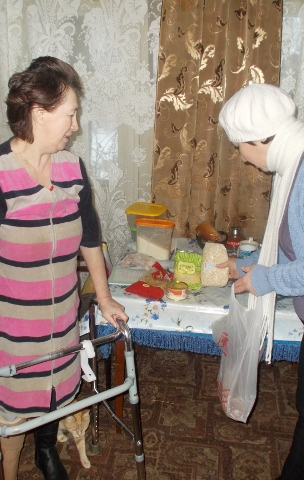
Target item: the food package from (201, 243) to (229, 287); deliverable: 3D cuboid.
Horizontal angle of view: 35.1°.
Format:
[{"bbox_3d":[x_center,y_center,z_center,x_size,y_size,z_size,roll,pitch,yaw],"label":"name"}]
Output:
[{"bbox_3d":[0.279,0.102,2.096,0.120,0.190,0.075,3,18,8],"label":"food package"}]

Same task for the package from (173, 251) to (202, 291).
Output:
[{"bbox_3d":[0.160,0.119,2.082,0.120,0.166,0.060,4,18,10],"label":"package"}]

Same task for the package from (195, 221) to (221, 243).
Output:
[{"bbox_3d":[0.293,-0.040,2.467,0.145,0.080,0.090,19,19,2],"label":"package"}]

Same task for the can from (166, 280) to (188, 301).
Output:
[{"bbox_3d":[0.109,0.207,1.993,0.092,0.052,0.092,3,18,8],"label":"can"}]

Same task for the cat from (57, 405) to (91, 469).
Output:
[{"bbox_3d":[-0.341,0.798,2.200,0.155,0.255,0.380,-1,18,-4],"label":"cat"}]

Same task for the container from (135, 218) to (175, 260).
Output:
[{"bbox_3d":[0.021,-0.008,2.450,0.200,0.182,0.100,9,20,25],"label":"container"}]

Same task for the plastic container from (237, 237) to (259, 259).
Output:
[{"bbox_3d":[0.476,0.054,2.353,0.110,0.126,0.110,3,18,8],"label":"plastic container"}]

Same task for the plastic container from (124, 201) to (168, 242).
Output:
[{"bbox_3d":[-0.018,-0.072,2.621,0.190,0.200,0.170,5,18,15],"label":"plastic container"}]

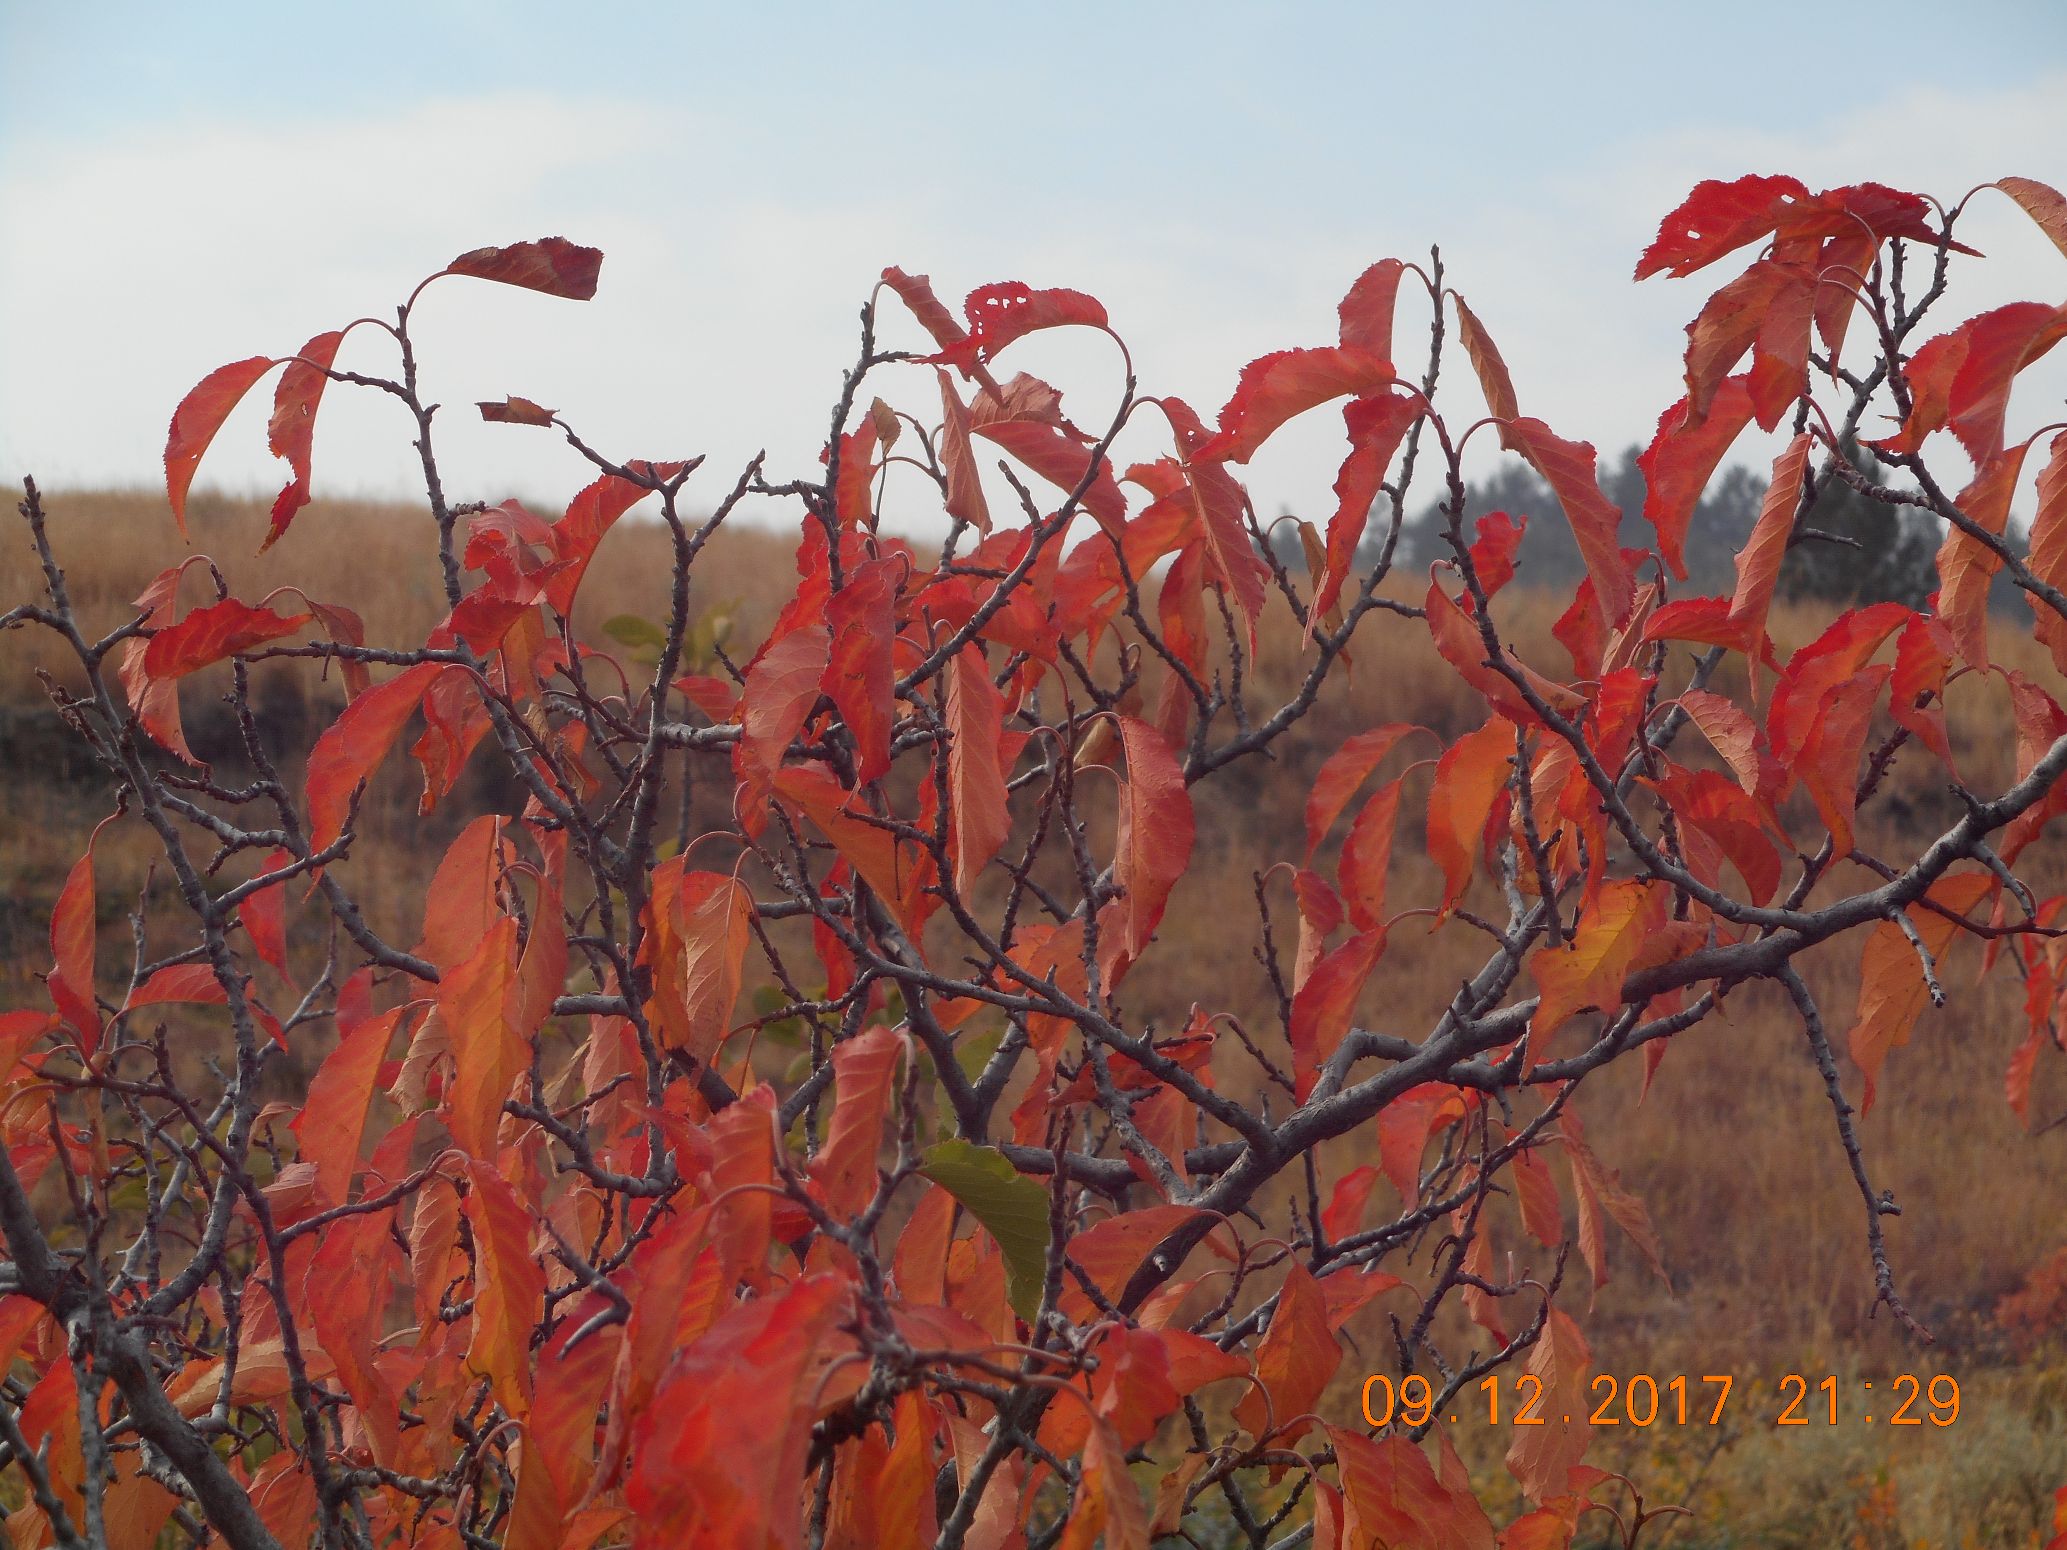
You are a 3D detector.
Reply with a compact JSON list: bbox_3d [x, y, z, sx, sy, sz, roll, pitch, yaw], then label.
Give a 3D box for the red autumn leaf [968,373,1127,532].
[{"bbox_3d":[0.004,-0.098,1.620,0.058,0.034,0.027,38,0,0],"label":"red autumn leaf"}]

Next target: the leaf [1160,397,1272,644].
[{"bbox_3d":[0.070,-0.086,1.880,0.020,0.107,0.025,-18,0,0],"label":"leaf"}]

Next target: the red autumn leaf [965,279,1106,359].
[{"bbox_3d":[0.001,-0.137,1.600,0.044,0.023,0.025,5,0,0],"label":"red autumn leaf"}]

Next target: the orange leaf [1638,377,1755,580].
[{"bbox_3d":[0.194,-0.087,1.570,0.023,0.062,0.024,21,5,5],"label":"orange leaf"}]

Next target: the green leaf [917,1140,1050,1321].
[{"bbox_3d":[-0.009,0.137,1.650,0.027,0.064,0.025,-35,-4,-3],"label":"green leaf"}]

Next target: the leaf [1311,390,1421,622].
[{"bbox_3d":[0.101,-0.082,1.620,0.023,0.072,0.025,21,0,0],"label":"leaf"}]

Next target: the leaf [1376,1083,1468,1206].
[{"bbox_3d":[0.123,0.117,1.680,0.025,0.040,0.024,10,0,0],"label":"leaf"}]

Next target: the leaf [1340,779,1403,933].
[{"bbox_3d":[0.122,0.029,1.930,0.020,0.058,0.020,8,0,0],"label":"leaf"}]

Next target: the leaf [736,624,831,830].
[{"bbox_3d":[-0.091,-0.018,1.880,0.027,0.079,0.024,19,0,0],"label":"leaf"}]

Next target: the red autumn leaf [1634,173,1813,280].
[{"bbox_3d":[0.208,-0.166,1.600,0.058,0.023,0.028,-18,0,0],"label":"red autumn leaf"}]

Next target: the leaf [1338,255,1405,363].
[{"bbox_3d":[0.118,-0.152,1.900,0.024,0.068,0.022,10,0,0],"label":"leaf"}]

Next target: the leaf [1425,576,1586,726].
[{"bbox_3d":[0.158,-0.039,1.840,0.071,0.020,0.024,41,0,0],"label":"leaf"}]

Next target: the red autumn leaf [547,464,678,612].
[{"bbox_3d":[-0.129,-0.072,1.630,0.026,0.058,0.025,40,0,0],"label":"red autumn leaf"}]

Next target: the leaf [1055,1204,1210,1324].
[{"bbox_3d":[0.030,0.151,1.650,0.053,0.025,0.024,-35,-5,-2],"label":"leaf"}]

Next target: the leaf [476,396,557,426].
[{"bbox_3d":[-0.185,-0.131,1.900,0.029,0.011,0.013,5,0,0],"label":"leaf"}]

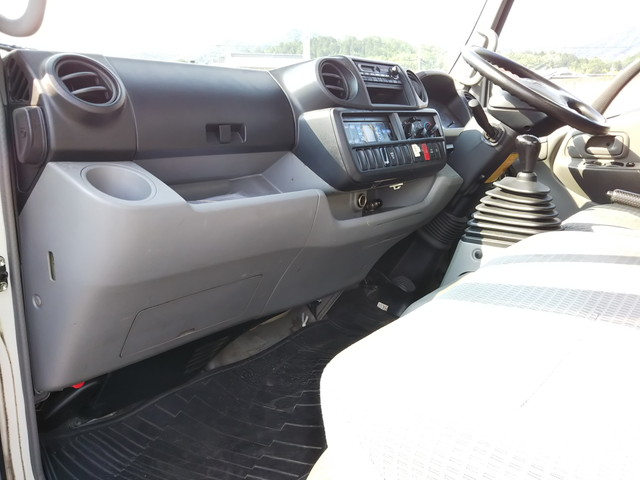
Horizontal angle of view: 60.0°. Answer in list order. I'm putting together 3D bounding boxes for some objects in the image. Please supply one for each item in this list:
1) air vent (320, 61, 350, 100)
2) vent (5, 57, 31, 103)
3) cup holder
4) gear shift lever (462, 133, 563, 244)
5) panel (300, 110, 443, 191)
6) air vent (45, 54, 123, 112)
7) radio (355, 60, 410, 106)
[{"bbox_3d":[0.025,-0.297,1.046,0.040,0.080,0.080,-19,-2,39],"label":"air vent"},{"bbox_3d":[-0.357,-0.192,0.665,0.050,0.060,0.025,7,15,15],"label":"vent"},{"bbox_3d":[-0.248,-0.043,0.683,0.084,0.065,0.084,24,24,32],"label":"cup holder"},{"bbox_3d":[0.390,-0.101,1.112,0.145,0.215,0.150,20,22,34],"label":"gear shift lever"},{"bbox_3d":[0.133,-0.202,1.224,0.090,0.150,0.400,-8,4,41],"label":"panel"},{"bbox_3d":[-0.298,-0.189,0.692,0.045,0.095,0.095,-20,-3,39],"label":"air vent"},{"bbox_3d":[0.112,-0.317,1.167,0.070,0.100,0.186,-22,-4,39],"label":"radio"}]

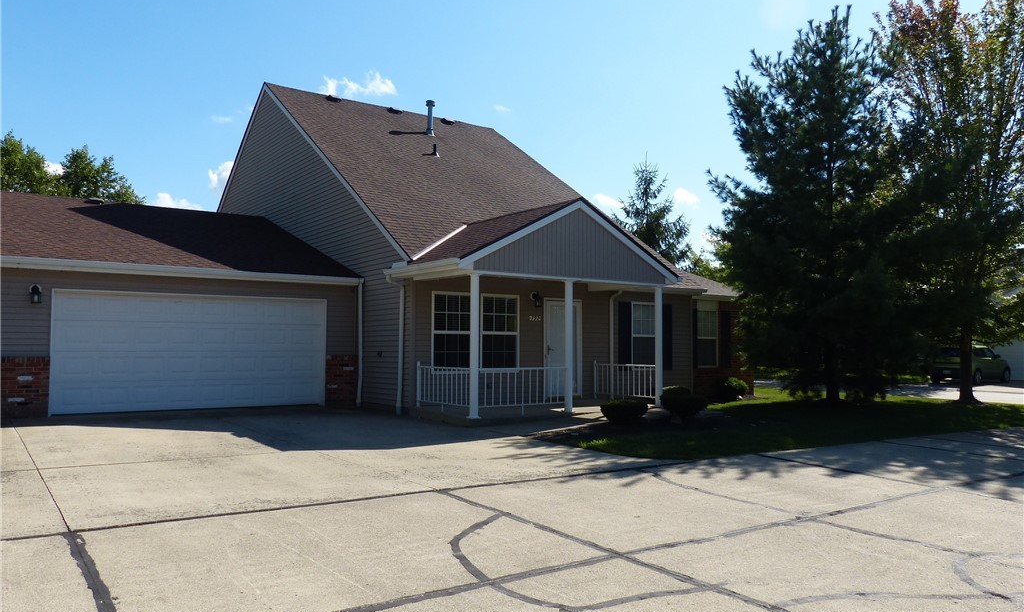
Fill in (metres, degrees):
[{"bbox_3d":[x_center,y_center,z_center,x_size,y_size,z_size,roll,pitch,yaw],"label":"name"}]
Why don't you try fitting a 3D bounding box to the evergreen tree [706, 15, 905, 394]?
[{"bbox_3d":[8.050,-2.830,19.850,5.400,10.650,5.300,0,-3,0],"label":"evergreen tree"}]

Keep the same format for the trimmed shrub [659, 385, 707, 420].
[{"bbox_3d":[3.080,1.750,13.300,0.900,0.620,0.850,0,-3,0],"label":"trimmed shrub"}]

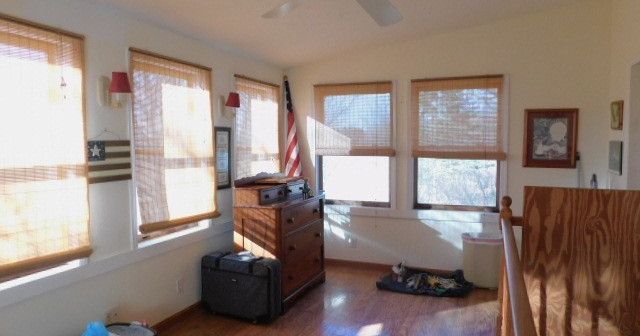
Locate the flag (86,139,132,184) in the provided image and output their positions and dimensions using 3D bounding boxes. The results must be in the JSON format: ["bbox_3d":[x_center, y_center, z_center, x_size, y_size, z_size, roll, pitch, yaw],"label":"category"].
[{"bbox_3d":[-1.428,-0.042,2.915,0.021,0.281,0.358,1,4,24],"label":"flag"}]

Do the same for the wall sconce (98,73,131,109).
[{"bbox_3d":[-1.345,-0.506,2.816,0.229,0.231,0.139,1,4,24],"label":"wall sconce"}]

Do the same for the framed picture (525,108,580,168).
[{"bbox_3d":[2.162,-0.274,3.986,0.445,0.545,0.030,1,3,23],"label":"framed picture"}]

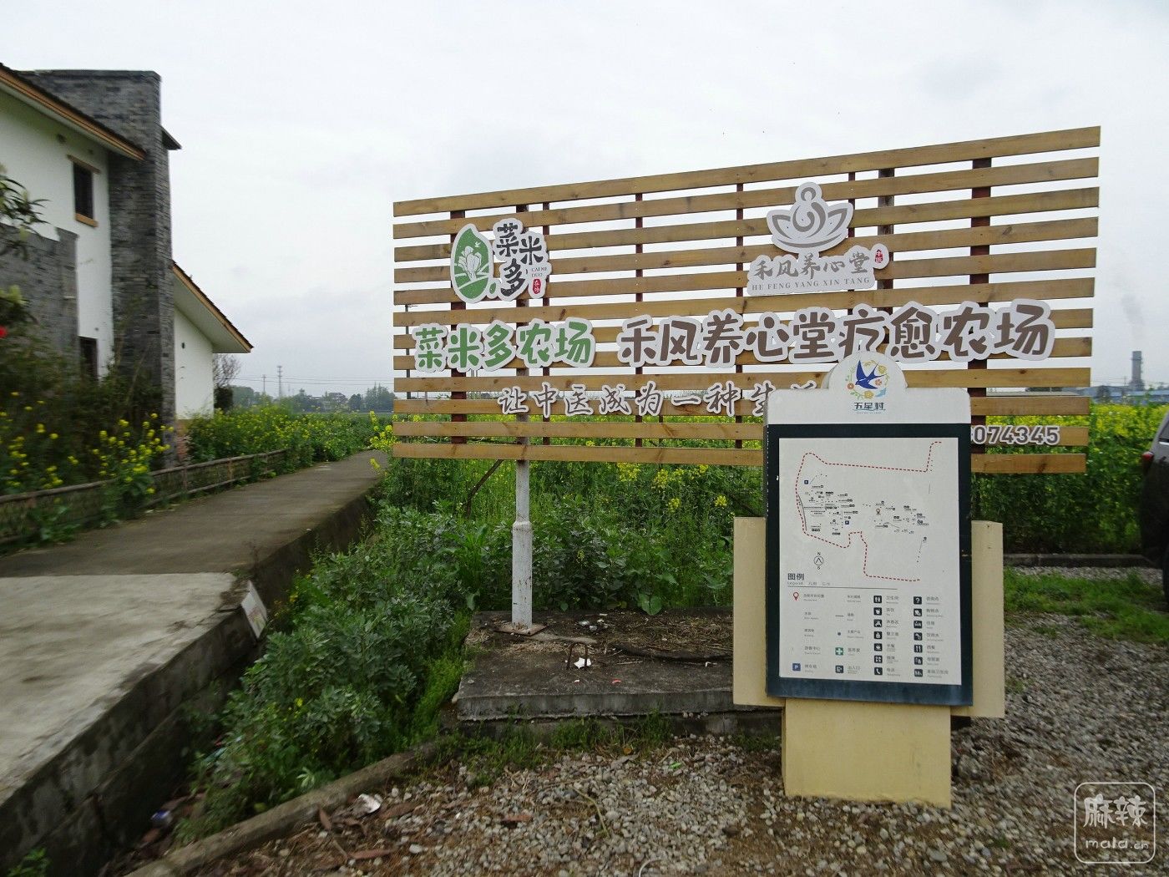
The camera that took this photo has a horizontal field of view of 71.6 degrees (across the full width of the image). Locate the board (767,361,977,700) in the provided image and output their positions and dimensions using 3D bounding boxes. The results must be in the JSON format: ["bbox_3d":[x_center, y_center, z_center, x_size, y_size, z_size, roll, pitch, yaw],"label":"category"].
[{"bbox_3d":[1.095,0.337,3.185,0.760,1.340,0.150,0,-1,8],"label":"board"}]

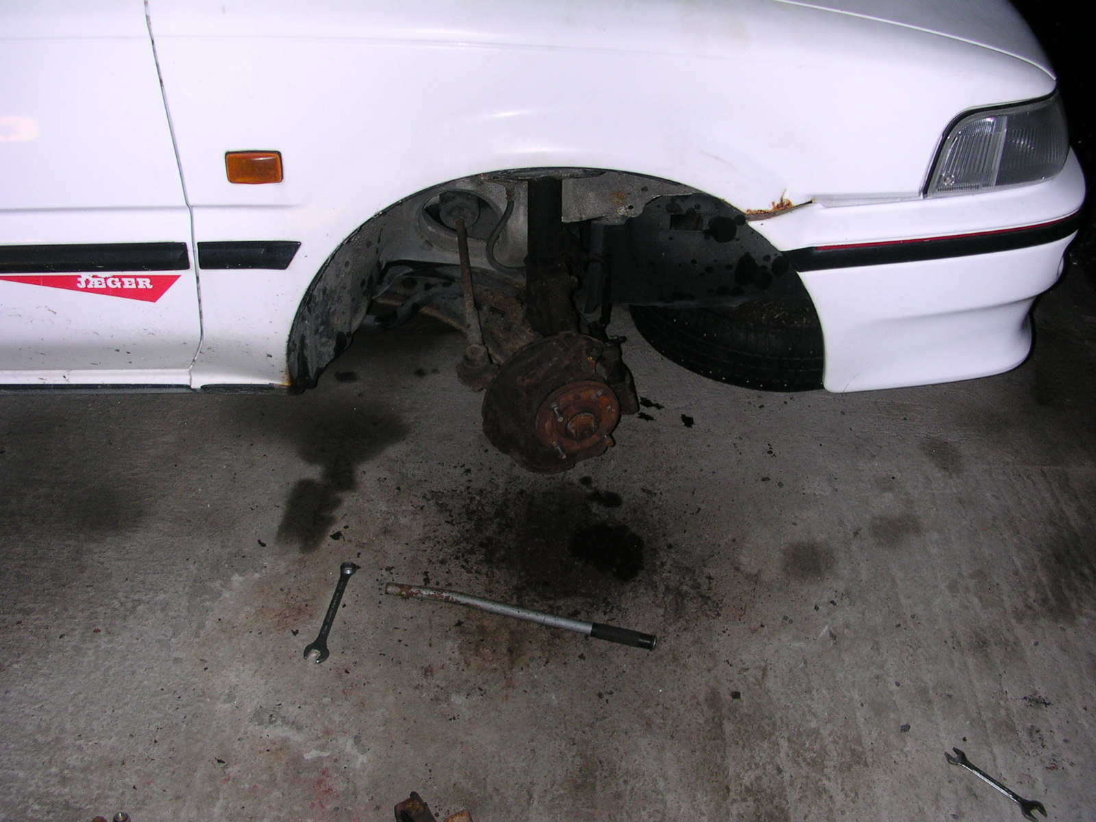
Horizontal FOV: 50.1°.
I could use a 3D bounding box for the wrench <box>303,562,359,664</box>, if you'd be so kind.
[{"bbox_3d":[-0.335,0.309,1.817,0.037,0.014,0.207,4,38,6],"label":"wrench"}]

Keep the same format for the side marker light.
[{"bbox_3d":[-0.349,-0.291,1.395,0.064,0.037,0.020,2,33,2],"label":"side marker light"}]

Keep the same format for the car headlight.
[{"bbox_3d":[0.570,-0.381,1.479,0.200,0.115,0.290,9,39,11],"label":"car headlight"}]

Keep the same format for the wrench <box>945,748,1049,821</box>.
[{"bbox_3d":[0.601,0.501,1.576,0.032,0.009,0.145,-29,47,-32],"label":"wrench"}]

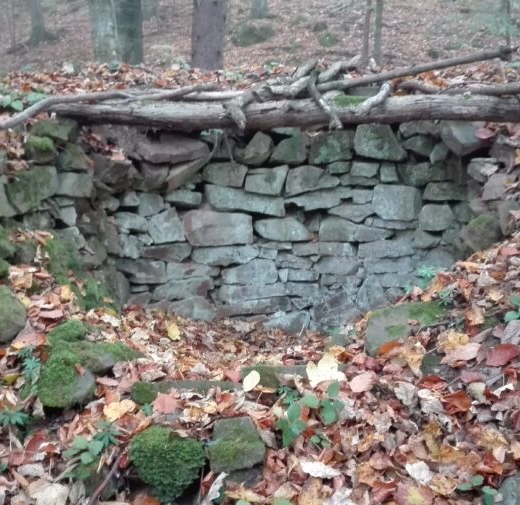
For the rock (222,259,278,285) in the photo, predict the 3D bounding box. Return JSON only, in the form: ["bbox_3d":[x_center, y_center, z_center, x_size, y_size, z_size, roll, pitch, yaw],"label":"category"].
[{"bbox_3d":[-0.061,0.122,4.130,0.346,0.162,0.220,0,11,0],"label":"rock"}]

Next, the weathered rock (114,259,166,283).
[{"bbox_3d":[-0.718,0.115,3.900,0.295,0.147,0.200,-1,9,-10],"label":"weathered rock"}]

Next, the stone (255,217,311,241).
[{"bbox_3d":[0.119,-0.124,3.481,0.290,0.120,0.180,3,3,0],"label":"stone"}]

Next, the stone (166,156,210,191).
[{"bbox_3d":[-0.383,-0.417,3.490,0.280,0.085,0.200,-26,3,2],"label":"stone"}]

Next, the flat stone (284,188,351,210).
[{"bbox_3d":[0.319,-0.294,3.577,0.355,0.118,0.220,0,12,0],"label":"flat stone"}]

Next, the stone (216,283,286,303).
[{"bbox_3d":[-0.045,0.211,3.490,0.360,0.100,0.200,0,3,0],"label":"stone"}]

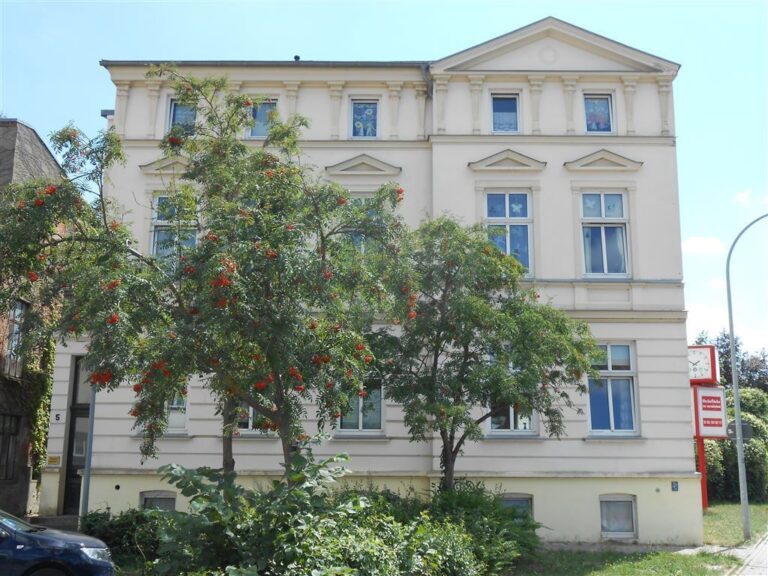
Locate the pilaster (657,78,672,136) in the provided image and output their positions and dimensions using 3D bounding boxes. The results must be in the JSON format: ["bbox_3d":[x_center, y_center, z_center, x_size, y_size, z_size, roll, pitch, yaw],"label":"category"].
[{"bbox_3d":[6.285,-4.050,18.981,0.365,1.434,0.200,0,-11,0],"label":"pilaster"}]

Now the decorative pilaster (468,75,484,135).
[{"bbox_3d":[2.075,-4.096,18.986,0.365,1.434,0.200,0,-11,0],"label":"decorative pilaster"}]

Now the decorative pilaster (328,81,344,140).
[{"bbox_3d":[-1.155,-4.302,20.613,0.405,1.547,0.180,0,-12,0],"label":"decorative pilaster"}]

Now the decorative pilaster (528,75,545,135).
[{"bbox_3d":[3.642,-4.358,20.198,0.391,1.544,0.180,0,-12,0],"label":"decorative pilaster"}]

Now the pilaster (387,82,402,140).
[{"bbox_3d":[0.259,-4.240,20.130,0.383,1.405,0.180,0,-13,0],"label":"pilaster"}]

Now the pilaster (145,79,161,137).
[{"bbox_3d":[-5.524,-4.258,20.148,0.372,1.402,0.180,0,-13,0],"label":"pilaster"}]

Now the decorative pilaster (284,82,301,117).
[{"bbox_3d":[-2.234,-4.306,20.620,0.405,1.552,0.180,0,-12,0],"label":"decorative pilaster"}]

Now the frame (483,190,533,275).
[{"bbox_3d":[2.923,-1.240,19.810,1.147,2.110,0.120,0,-12,0],"label":"frame"}]

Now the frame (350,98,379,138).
[{"bbox_3d":[-0.437,-4.087,20.333,0.674,0.994,0.120,0,-13,0],"label":"frame"}]

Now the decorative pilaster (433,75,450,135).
[{"bbox_3d":[1.397,-4.365,20.212,0.408,1.537,0.180,0,-12,0],"label":"decorative pilaster"}]

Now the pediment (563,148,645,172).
[{"bbox_3d":[5.078,-2.941,19.490,1.746,0.457,0.220,0,-13,0],"label":"pediment"}]

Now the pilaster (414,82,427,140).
[{"bbox_3d":[0.888,-4.287,20.599,0.318,1.546,0.180,0,-12,0],"label":"pilaster"}]

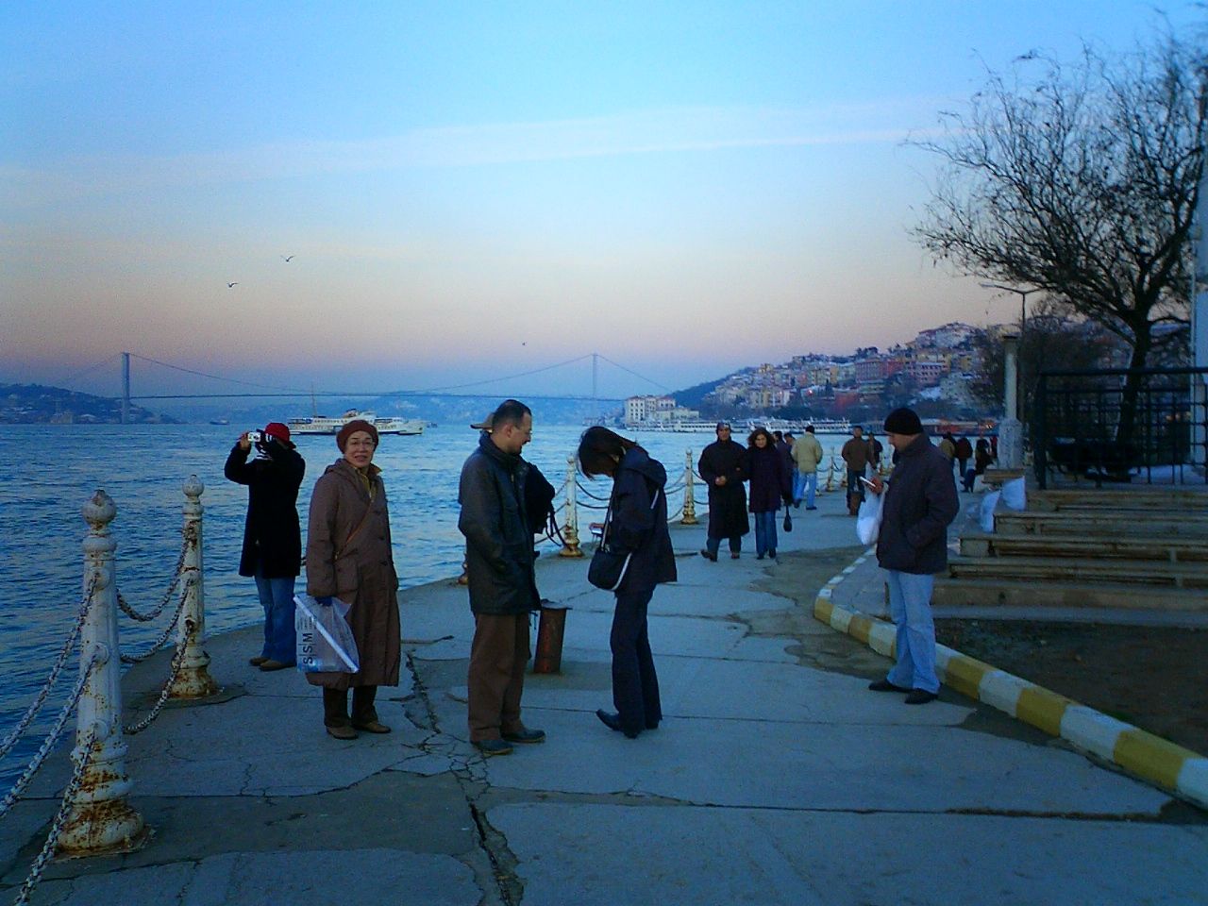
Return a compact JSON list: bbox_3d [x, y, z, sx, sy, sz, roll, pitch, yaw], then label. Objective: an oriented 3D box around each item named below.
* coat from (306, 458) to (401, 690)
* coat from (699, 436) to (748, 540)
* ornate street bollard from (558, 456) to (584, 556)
[{"bbox_3d":[-1.329,0.638,6.850,0.400,1.230,0.500,1,2,41],"label":"coat"},{"bbox_3d":[1.538,0.452,16.500,0.620,1.270,0.400,0,1,10],"label":"coat"},{"bbox_3d":[-0.428,0.681,16.500,0.320,1.290,0.320,0,1,0],"label":"ornate street bollard"}]

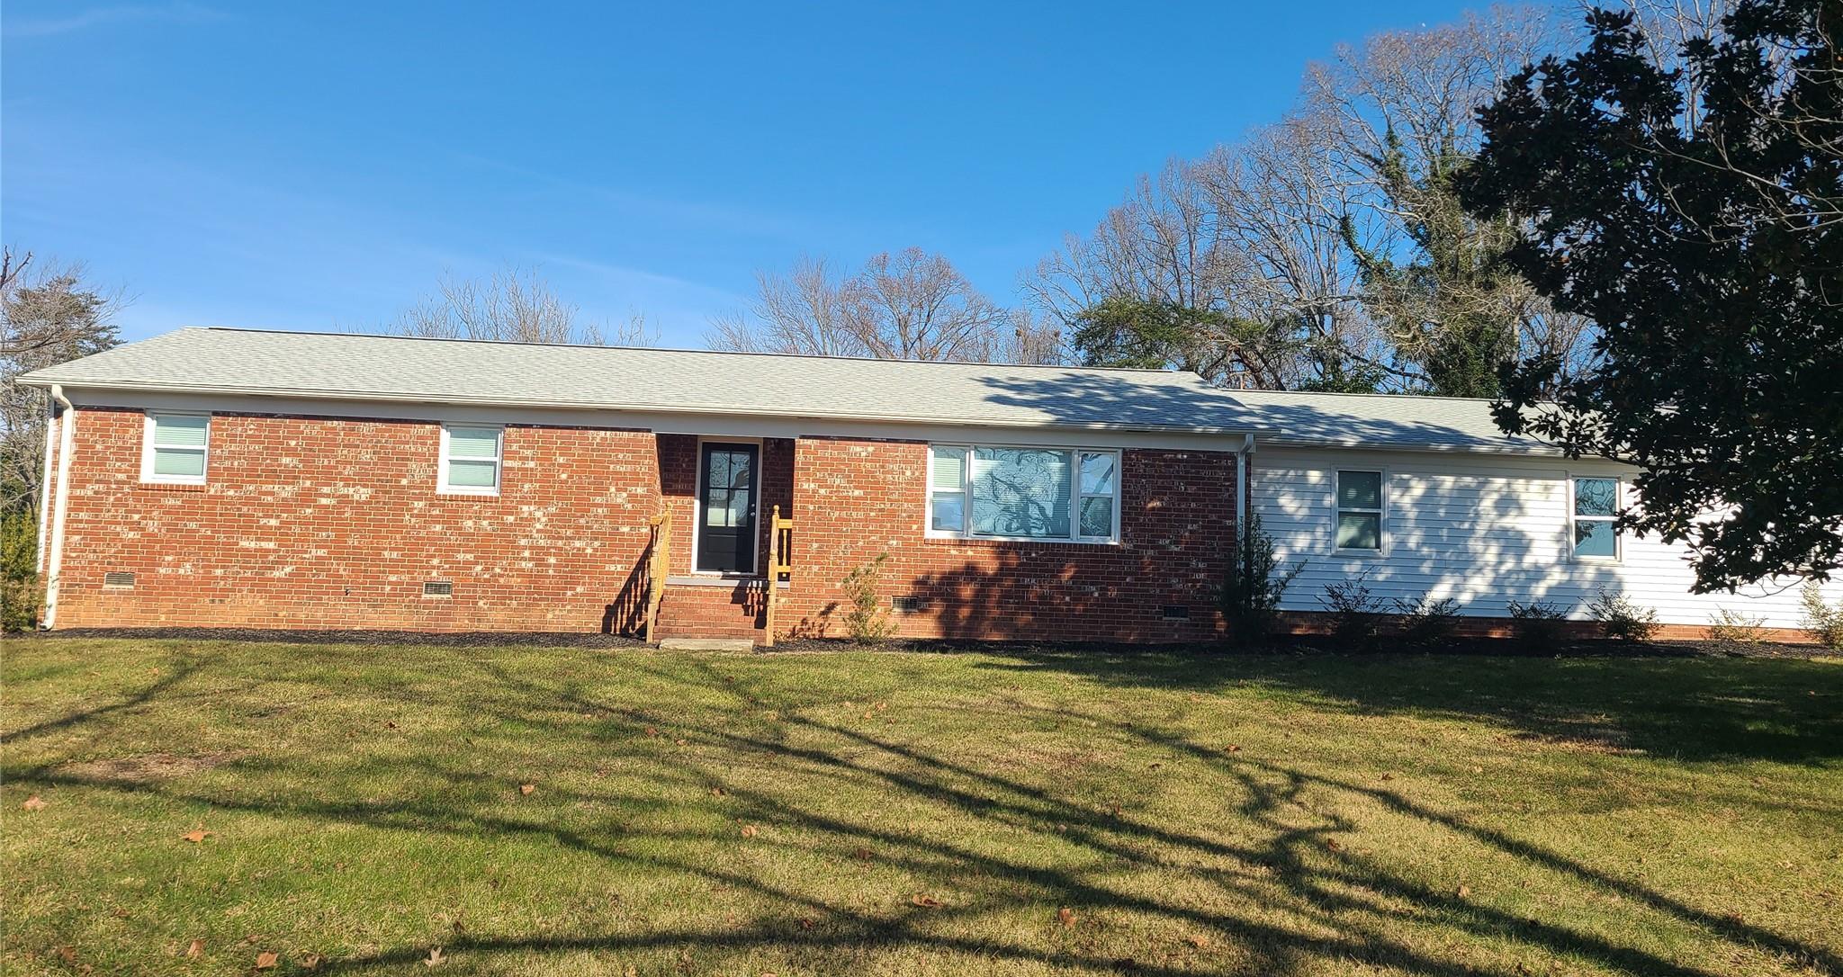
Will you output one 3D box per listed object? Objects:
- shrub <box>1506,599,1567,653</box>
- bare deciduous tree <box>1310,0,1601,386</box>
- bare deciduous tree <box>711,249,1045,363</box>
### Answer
[{"bbox_3d":[9.306,2.067,20.926,0.944,0.802,0.897,2,-5,-4],"label":"shrub"},{"bbox_3d":[17.159,-5.546,44.946,9.934,21.056,9.437,2,-5,-4],"label":"bare deciduous tree"},{"bbox_3d":[-1.785,-1.970,52.391,12.743,14.496,12.106,2,-5,-4],"label":"bare deciduous tree"}]

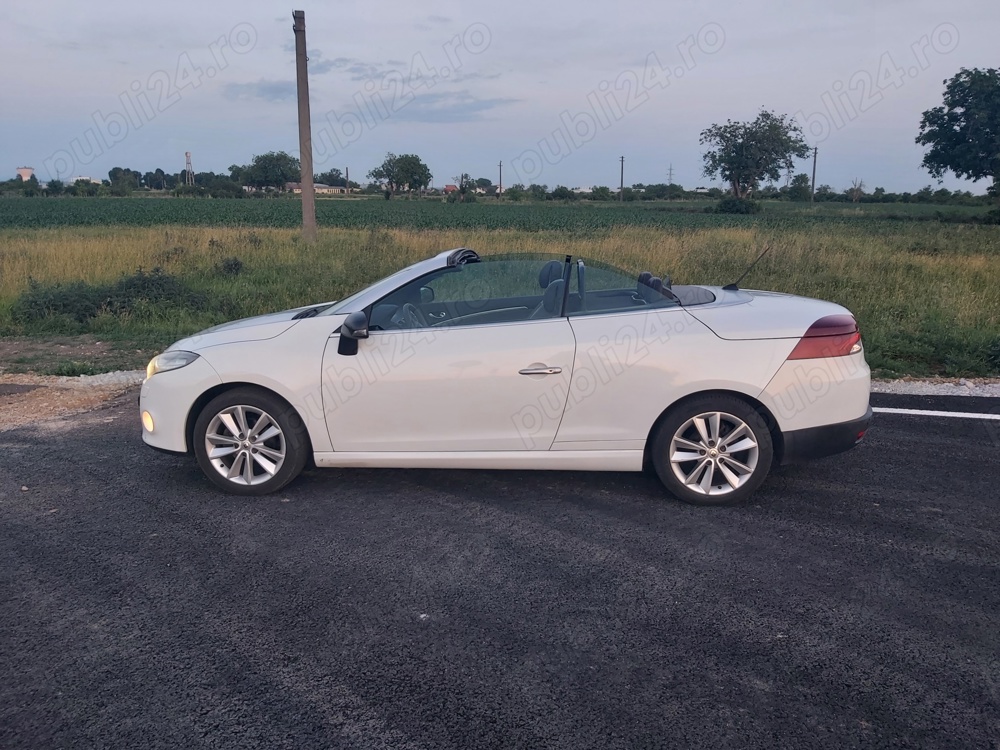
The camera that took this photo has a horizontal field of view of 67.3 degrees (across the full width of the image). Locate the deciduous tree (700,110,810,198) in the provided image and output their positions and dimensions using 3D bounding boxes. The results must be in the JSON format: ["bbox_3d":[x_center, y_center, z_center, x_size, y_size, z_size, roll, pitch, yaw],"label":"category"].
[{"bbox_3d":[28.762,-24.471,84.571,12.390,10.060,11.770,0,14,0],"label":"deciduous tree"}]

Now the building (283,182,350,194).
[{"bbox_3d":[-92.837,-94.355,380.000,30.000,5.900,10.000,-2,14,-7],"label":"building"}]

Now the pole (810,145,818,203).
[{"bbox_3d":[48.545,-30.837,115.945,0.450,8.200,0.400,0,14,0],"label":"pole"}]

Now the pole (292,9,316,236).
[{"bbox_3d":[-6.307,-7.879,24.323,0.420,7.220,0.380,0,14,0],"label":"pole"}]

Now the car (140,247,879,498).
[{"bbox_3d":[-0.011,-0.161,4.919,4.485,1.380,1.840,1,14,2],"label":"car"}]

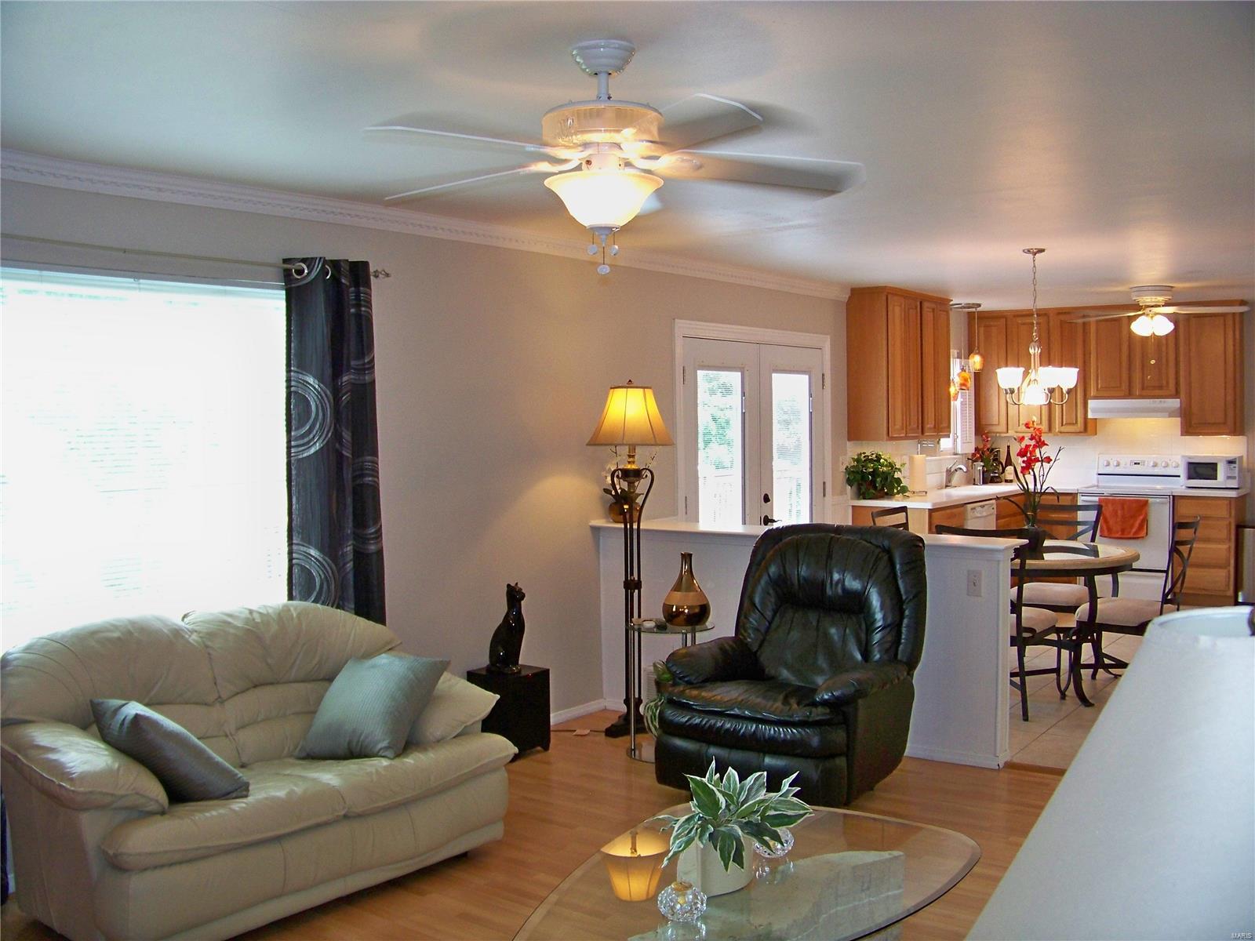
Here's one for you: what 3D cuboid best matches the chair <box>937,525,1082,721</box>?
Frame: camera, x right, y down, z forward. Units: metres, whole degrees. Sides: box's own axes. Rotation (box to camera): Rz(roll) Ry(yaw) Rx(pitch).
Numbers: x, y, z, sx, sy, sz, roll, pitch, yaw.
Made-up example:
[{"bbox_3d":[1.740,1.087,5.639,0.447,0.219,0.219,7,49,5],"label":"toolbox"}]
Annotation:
[{"bbox_3d":[1.914,0.735,6.093,0.490,0.955,0.600,1,3,38],"label":"chair"}]

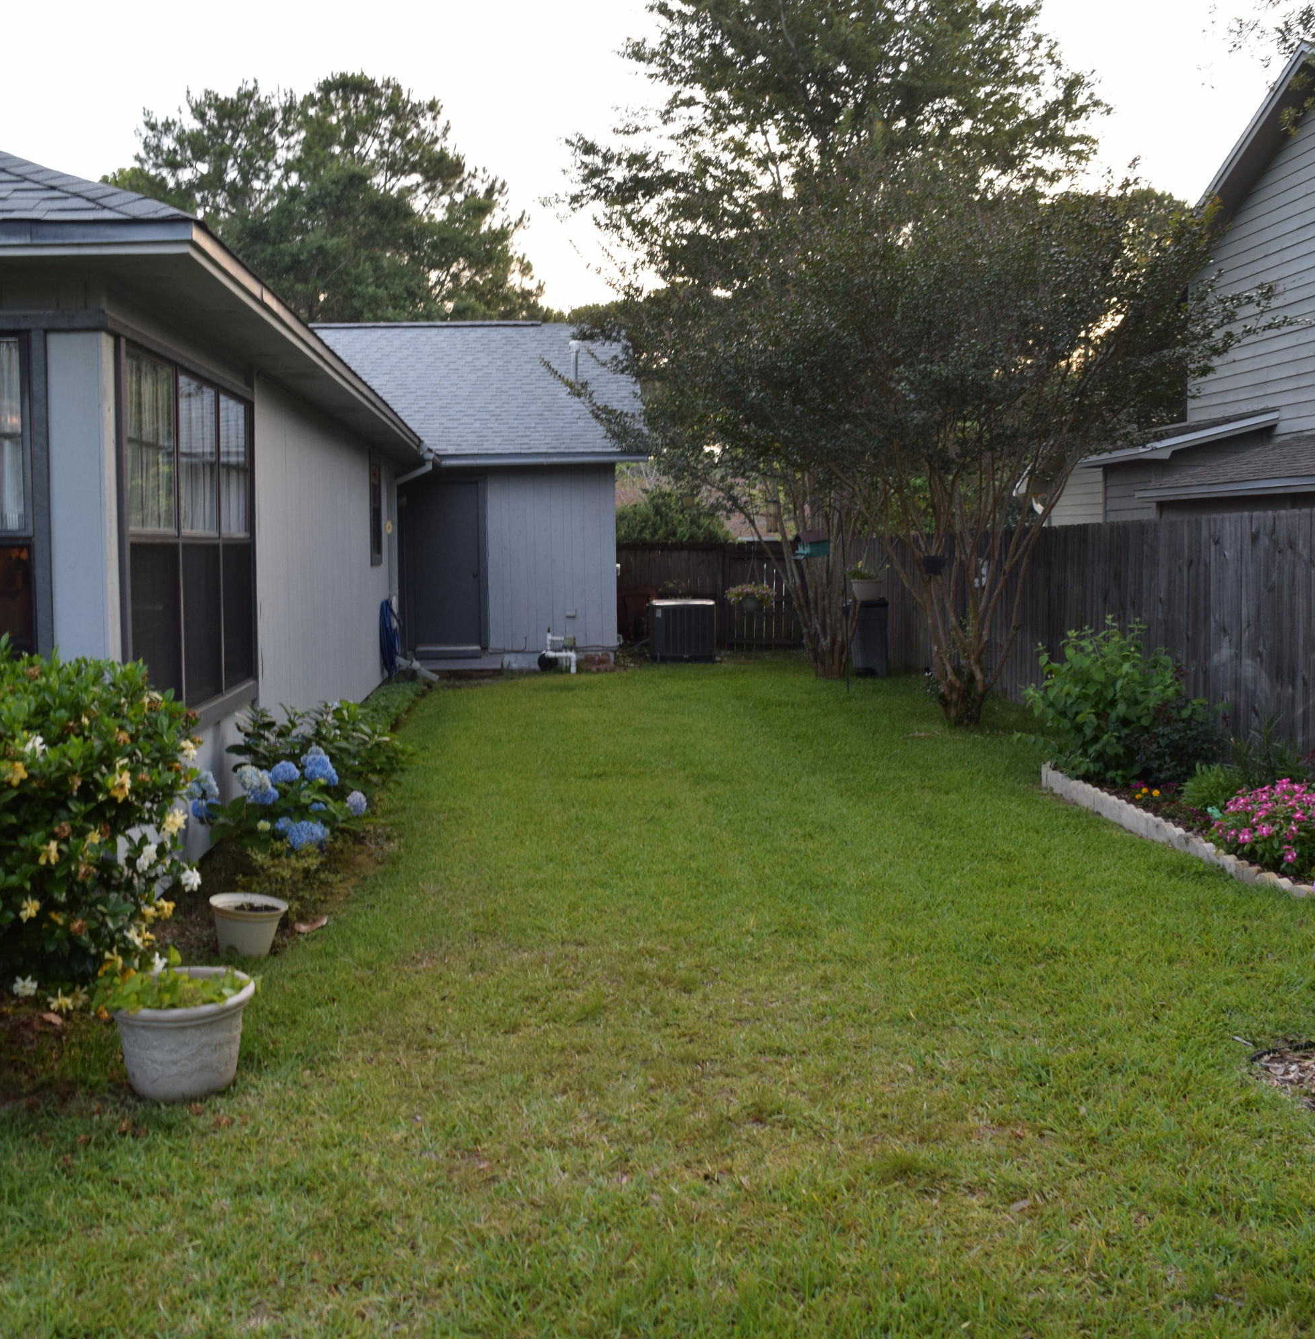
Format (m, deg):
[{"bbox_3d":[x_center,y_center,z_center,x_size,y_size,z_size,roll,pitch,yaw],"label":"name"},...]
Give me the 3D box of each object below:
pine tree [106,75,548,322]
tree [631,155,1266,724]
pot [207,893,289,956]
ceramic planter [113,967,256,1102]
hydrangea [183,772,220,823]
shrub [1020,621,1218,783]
[{"bbox_3d":[-8.294,-8.125,38.000,11.000,13.800,10.000,0,4,0],"label":"pine tree"},{"bbox_3d":[2.720,-2.125,14.000,5.600,5.200,5.000,0,4,0],"label":"tree"},{"bbox_3d":[-1.615,1.006,5.950,0.310,0.215,0.310,0,4,0],"label":"pot"},{"bbox_3d":[-1.393,1.080,4.450,0.405,0.285,0.405,-5,5,0],"label":"ceramic planter"},{"bbox_3d":[-2.179,0.615,7.200,0.180,0.220,0.180,0,4,0],"label":"hydrangea"},{"bbox_3d":[3.149,0.172,10.300,1.250,1.080,1.150,0,4,0],"label":"shrub"}]

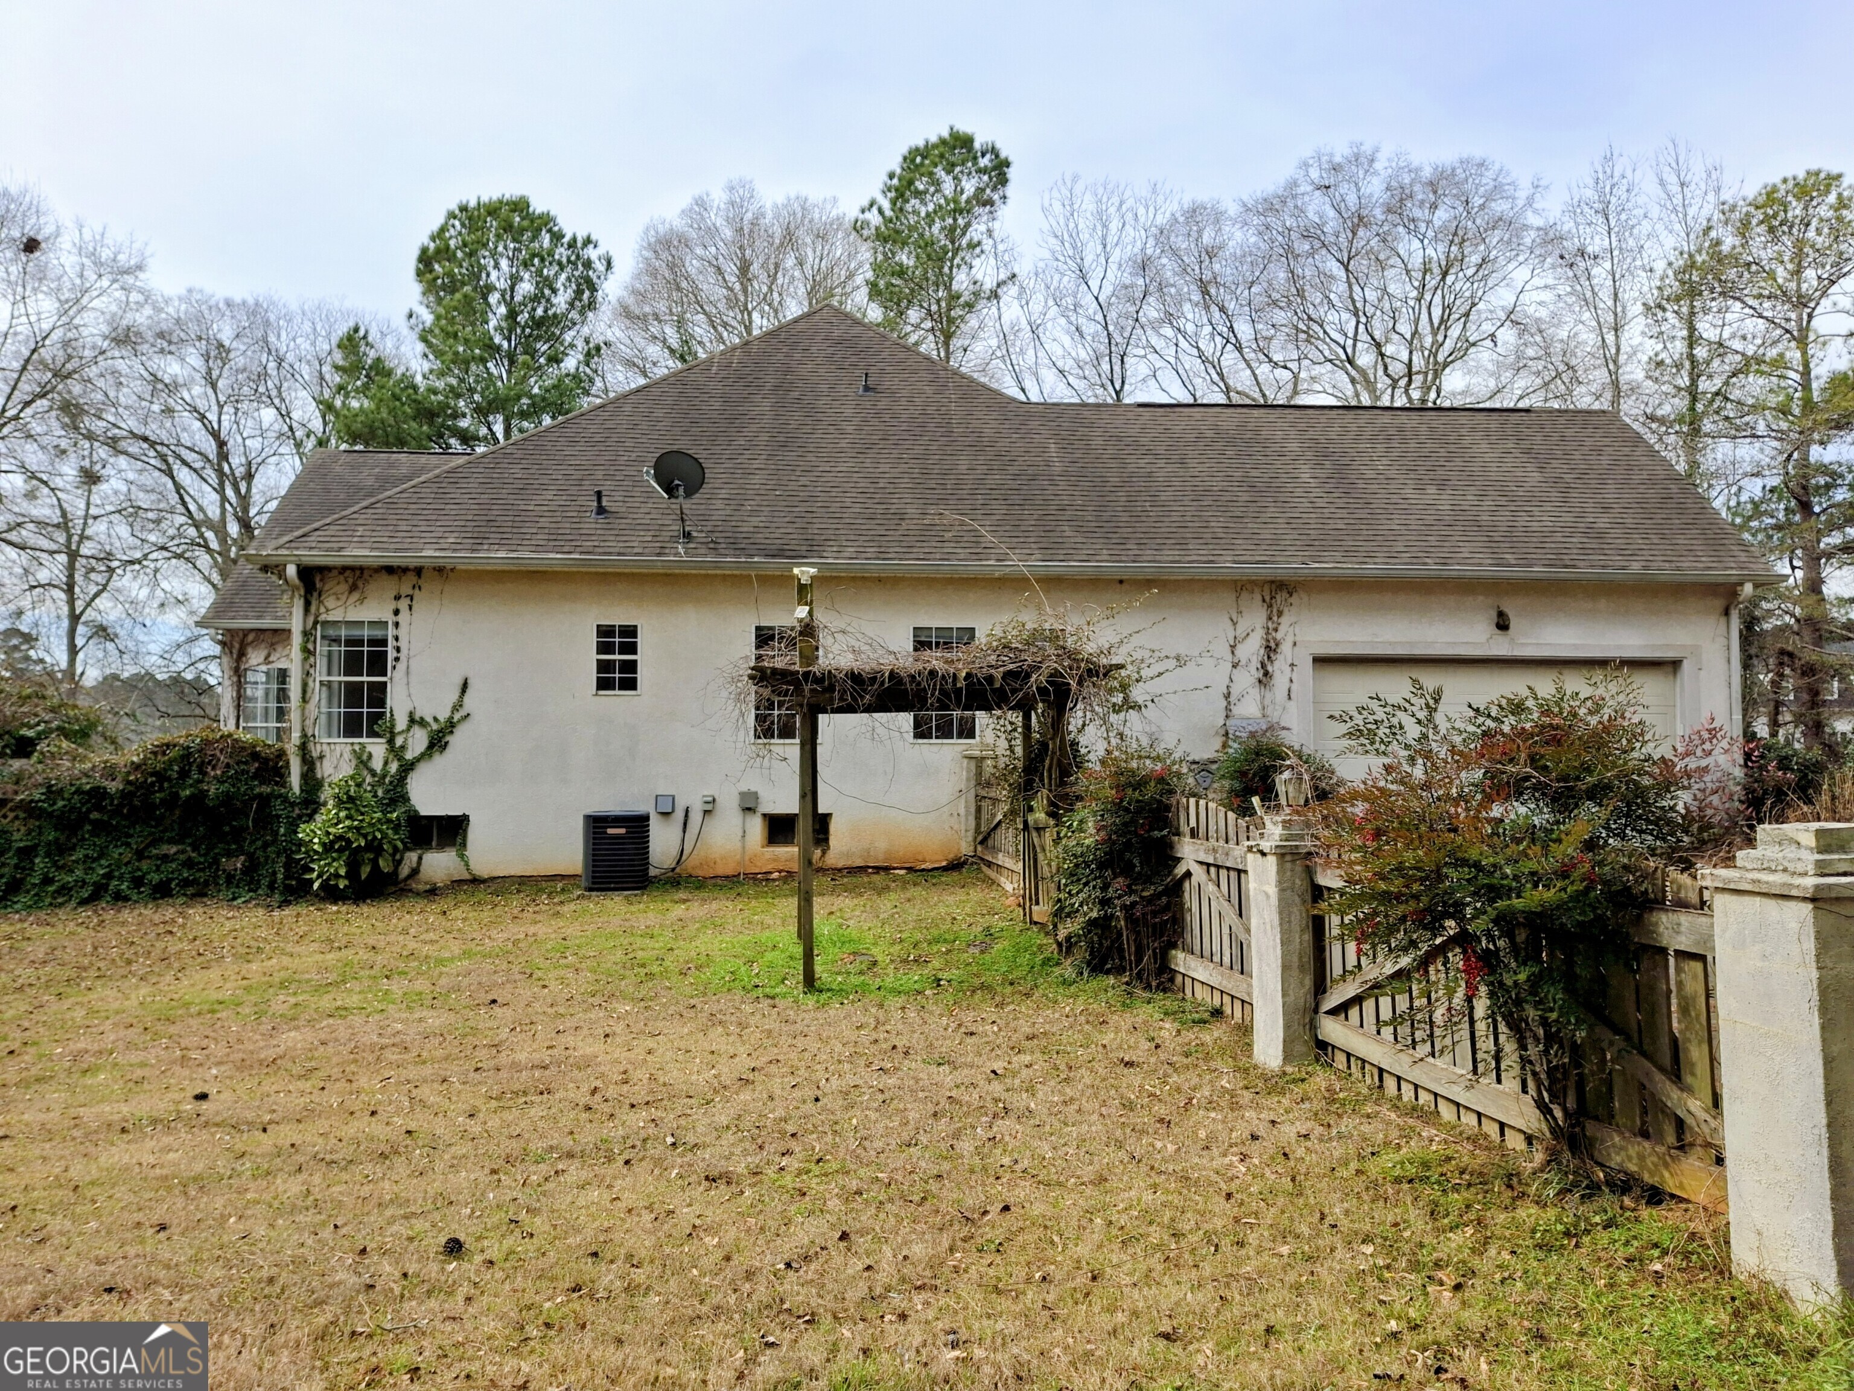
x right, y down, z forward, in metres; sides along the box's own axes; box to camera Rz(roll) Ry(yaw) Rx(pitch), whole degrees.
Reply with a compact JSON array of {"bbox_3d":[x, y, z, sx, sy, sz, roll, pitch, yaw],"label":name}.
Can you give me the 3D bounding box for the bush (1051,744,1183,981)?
[{"bbox_3d":[1.376,1.139,9.749,0.980,1.750,1.050,0,-3,8],"label":"bush"}]

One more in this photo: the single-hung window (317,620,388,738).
[{"bbox_3d":[-6.970,-0.185,16.270,0.880,1.490,0.100,0,-3,-4],"label":"single-hung window"}]

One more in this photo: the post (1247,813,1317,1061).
[{"bbox_3d":[1.901,1.287,7.186,0.290,1.370,0.290,2,-4,-25],"label":"post"}]

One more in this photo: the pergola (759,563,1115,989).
[{"bbox_3d":[-0.039,0.612,10.182,2.500,2.860,2.500,0,-3,-6],"label":"pergola"}]

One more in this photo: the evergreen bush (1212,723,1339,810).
[{"bbox_3d":[3.110,1.125,11.954,1.150,1.700,1.150,-1,-4,15],"label":"evergreen bush"}]

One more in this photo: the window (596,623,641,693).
[{"bbox_3d":[-3.821,-0.447,16.530,0.570,0.880,0.100,0,-3,-4],"label":"window"}]

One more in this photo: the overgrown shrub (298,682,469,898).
[{"bbox_3d":[-6.415,1.105,15.834,2.050,2.600,0.800,0,-3,-4],"label":"overgrown shrub"}]

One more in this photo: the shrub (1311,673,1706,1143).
[{"bbox_3d":[2.252,0.845,5.159,1.450,1.850,1.350,-2,-4,30],"label":"shrub"}]

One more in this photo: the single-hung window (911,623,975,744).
[{"bbox_3d":[0.228,-0.137,16.826,0.840,1.490,0.100,0,-3,-4],"label":"single-hung window"}]

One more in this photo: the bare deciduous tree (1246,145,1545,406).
[{"bbox_3d":[14.153,-6.159,40.444,9.500,20.500,9.500,-1,-4,19],"label":"bare deciduous tree"}]

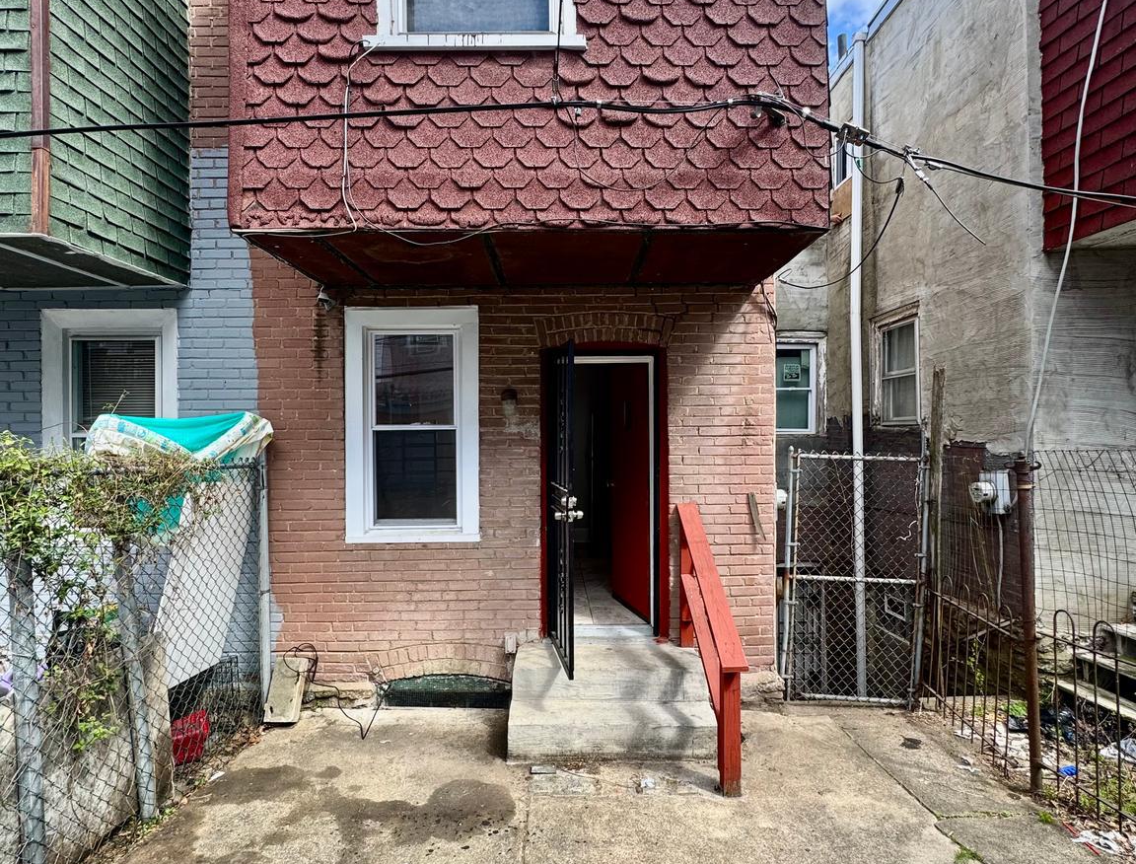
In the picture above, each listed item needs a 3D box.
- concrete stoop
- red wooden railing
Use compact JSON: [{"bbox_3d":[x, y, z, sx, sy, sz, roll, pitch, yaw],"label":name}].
[{"bbox_3d":[0.272,1.703,3.950,1.250,0.425,0.770,0,0,0],"label":"concrete stoop"},{"bbox_3d":[0.860,1.217,3.767,0.155,1.400,1.130,0,0,-2],"label":"red wooden railing"}]

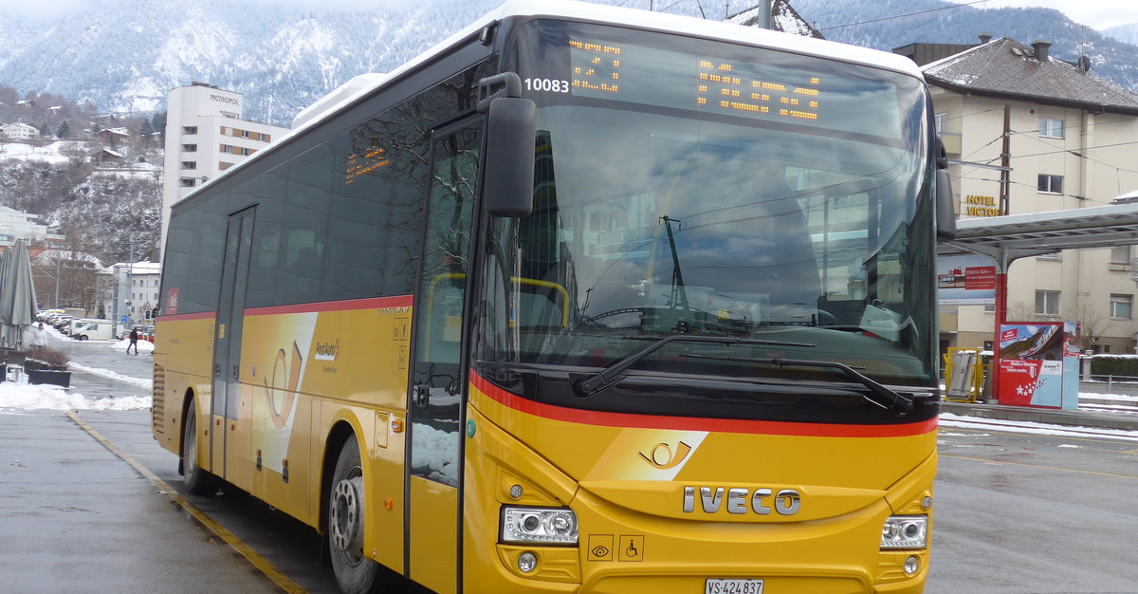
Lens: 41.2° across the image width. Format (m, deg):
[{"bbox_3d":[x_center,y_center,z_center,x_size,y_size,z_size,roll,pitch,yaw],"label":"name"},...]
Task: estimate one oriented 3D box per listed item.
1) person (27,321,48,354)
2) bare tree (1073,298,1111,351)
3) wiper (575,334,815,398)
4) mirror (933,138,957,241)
[{"bbox_3d":[-22.323,1.975,64.000,0.550,1.730,0.380,4,-3,-30],"label":"person"},{"bbox_3d":[23.172,1.576,67.000,1.800,3.200,1.800,2,-2,0],"label":"bare tree"},{"bbox_3d":[0.620,0.335,7.142,1.220,0.280,0.130,4,-3,-22],"label":"wiper"},{"bbox_3d":[1.985,-0.584,8.267,0.220,0.520,0.200,5,-3,-34],"label":"mirror"}]

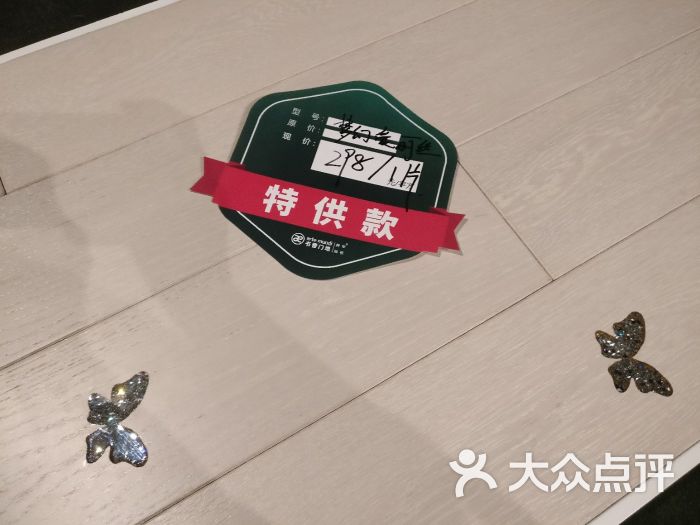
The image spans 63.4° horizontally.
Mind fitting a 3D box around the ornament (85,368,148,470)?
[{"bbox_3d":[-0.201,0.135,0.488,0.052,0.005,0.082,-6,65,-5],"label":"ornament"}]

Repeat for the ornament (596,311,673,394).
[{"bbox_3d":[0.264,0.087,0.530,0.054,0.005,0.083,-7,65,-6],"label":"ornament"}]

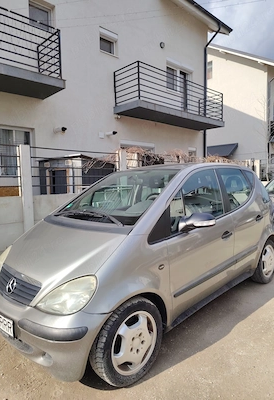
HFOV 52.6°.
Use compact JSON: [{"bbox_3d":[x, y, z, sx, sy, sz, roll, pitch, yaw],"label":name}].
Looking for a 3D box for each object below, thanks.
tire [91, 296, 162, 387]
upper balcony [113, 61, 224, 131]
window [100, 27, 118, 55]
[{"bbox_3d":[-0.075,0.990,2.003,0.572,0.572,0.200,-6,6,-44],"label":"tire"},{"bbox_3d":[1.295,-3.241,9.216,4.507,1.198,1.066,-6,6,-44],"label":"upper balcony"},{"bbox_3d":[-0.814,-4.455,7.883,0.620,0.640,0.120,-6,6,-44],"label":"window"}]

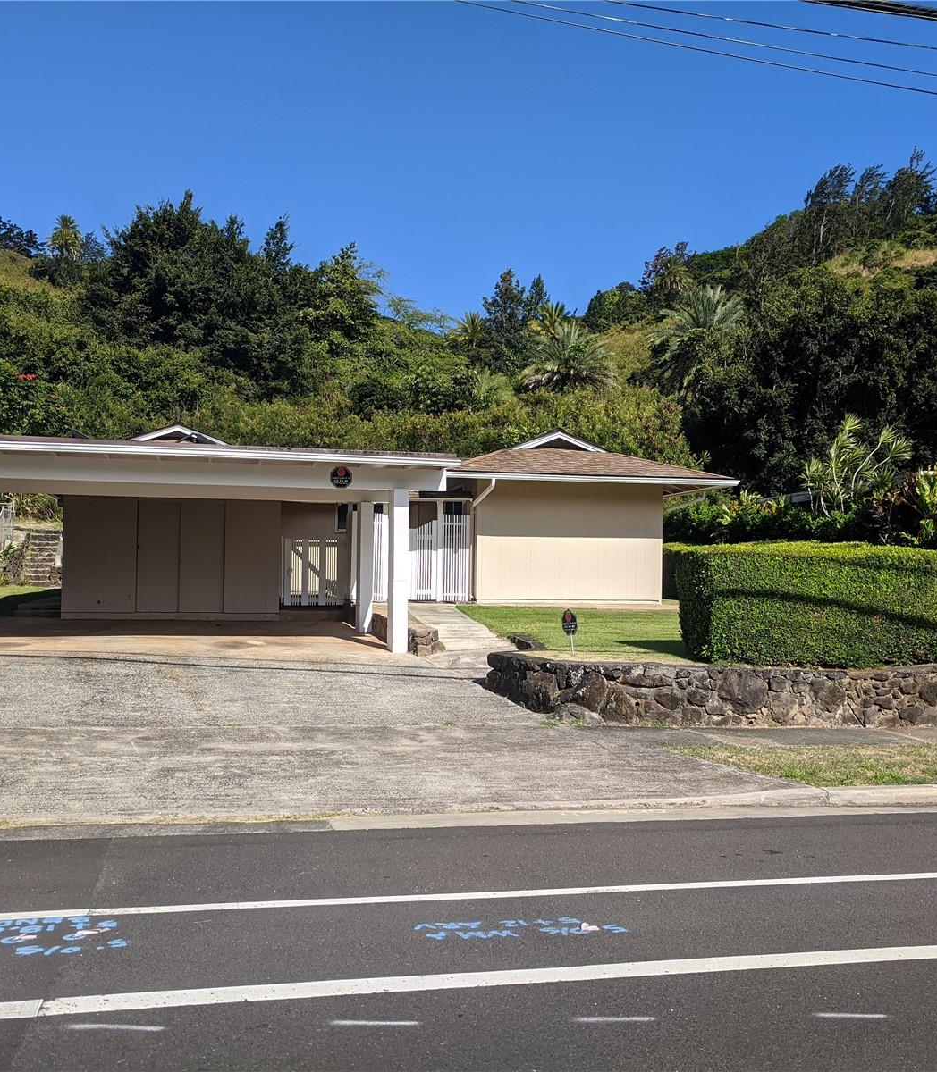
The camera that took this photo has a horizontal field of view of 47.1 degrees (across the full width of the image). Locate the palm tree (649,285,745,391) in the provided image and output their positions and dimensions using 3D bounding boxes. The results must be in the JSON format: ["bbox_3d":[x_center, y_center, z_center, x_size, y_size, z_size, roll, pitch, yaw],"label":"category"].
[{"bbox_3d":[13.183,-11.065,61.991,5.500,6.800,5.500,1,-2,-12],"label":"palm tree"}]

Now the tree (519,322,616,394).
[{"bbox_3d":[5.641,-9.702,60.988,5.500,5.000,5.500,1,-2,-12],"label":"tree"}]

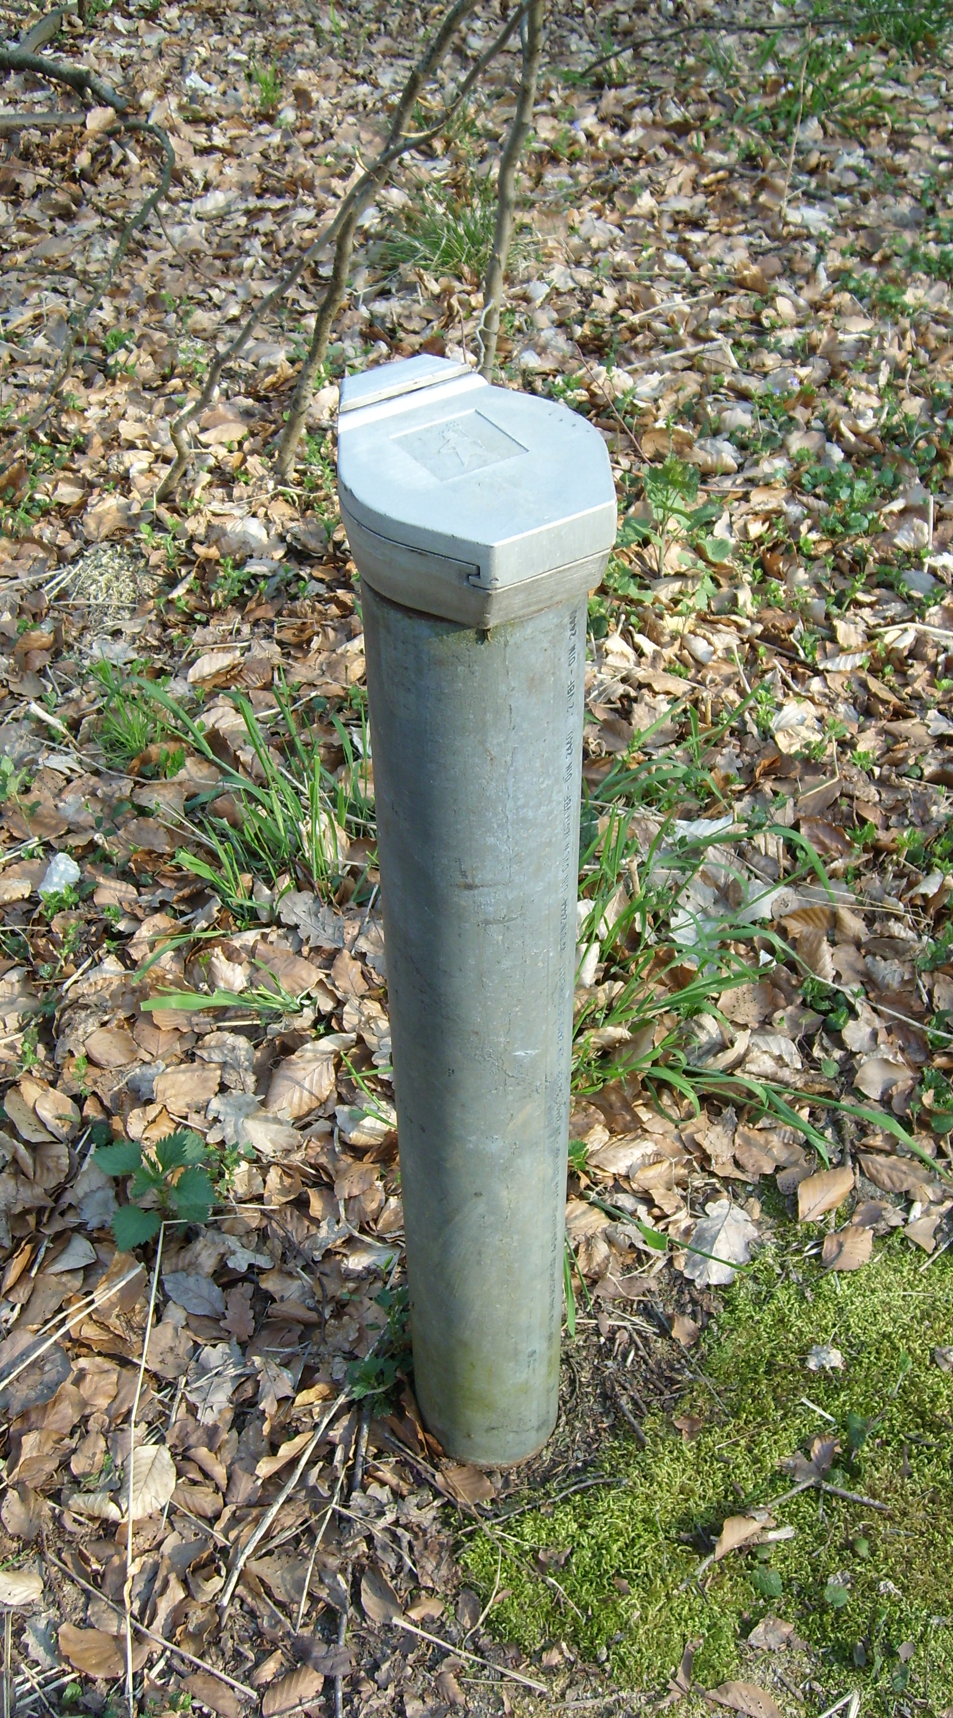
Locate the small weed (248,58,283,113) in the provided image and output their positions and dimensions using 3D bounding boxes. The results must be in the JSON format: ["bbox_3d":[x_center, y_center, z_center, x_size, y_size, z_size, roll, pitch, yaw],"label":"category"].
[{"bbox_3d":[-0.526,-1.921,4.321,0.090,0.105,0.085,-1,42,0],"label":"small weed"}]

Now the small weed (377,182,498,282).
[{"bbox_3d":[-0.078,-1.298,3.594,0.275,0.150,0.240,-1,42,0],"label":"small weed"}]

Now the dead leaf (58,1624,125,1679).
[{"bbox_3d":[-0.336,0.687,1.503,0.068,0.020,0.038,9,43,10],"label":"dead leaf"}]

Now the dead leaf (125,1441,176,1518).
[{"bbox_3d":[-0.302,0.579,1.621,0.043,0.020,0.074,-4,42,-3],"label":"dead leaf"}]

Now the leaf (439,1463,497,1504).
[{"bbox_3d":[-0.008,0.582,1.613,0.035,0.020,0.051,-32,51,-30],"label":"leaf"}]

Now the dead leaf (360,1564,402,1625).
[{"bbox_3d":[-0.086,0.654,1.535,0.028,0.020,0.059,-24,47,-23],"label":"dead leaf"}]

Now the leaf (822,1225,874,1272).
[{"bbox_3d":[0.382,0.401,1.789,0.049,0.020,0.059,9,43,11],"label":"leaf"}]

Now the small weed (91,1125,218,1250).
[{"bbox_3d":[-0.342,0.348,1.843,0.132,0.075,0.130,-1,42,0],"label":"small weed"}]

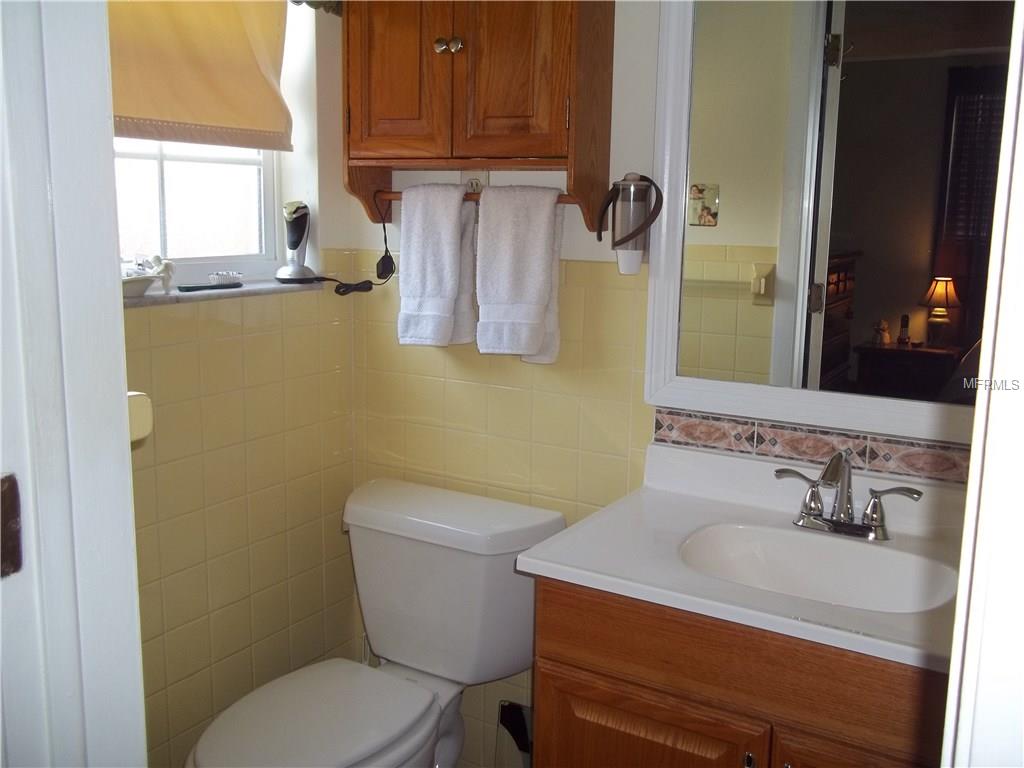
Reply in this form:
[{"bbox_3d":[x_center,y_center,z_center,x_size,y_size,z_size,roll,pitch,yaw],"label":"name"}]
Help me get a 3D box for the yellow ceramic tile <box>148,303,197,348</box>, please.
[{"bbox_3d":[-0.624,-0.116,1.740,0.010,0.080,0.108,7,12,31],"label":"yellow ceramic tile"}]

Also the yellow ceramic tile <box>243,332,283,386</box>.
[{"bbox_3d":[-0.509,-0.052,1.933,0.010,0.108,0.108,7,12,31],"label":"yellow ceramic tile"}]

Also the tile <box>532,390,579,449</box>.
[{"bbox_3d":[0.092,0.073,1.924,0.108,0.108,0.009,7,12,30],"label":"tile"}]

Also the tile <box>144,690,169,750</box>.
[{"bbox_3d":[-0.692,0.641,1.773,0.008,0.108,0.108,7,12,31],"label":"tile"}]

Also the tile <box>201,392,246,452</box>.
[{"bbox_3d":[-0.567,0.070,1.859,0.009,0.108,0.108,7,12,30],"label":"tile"}]

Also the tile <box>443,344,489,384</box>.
[{"bbox_3d":[-0.093,-0.061,2.007,0.108,0.108,0.009,7,12,30],"label":"tile"}]

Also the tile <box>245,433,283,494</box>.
[{"bbox_3d":[-0.513,0.164,1.972,0.010,0.108,0.108,7,12,31],"label":"tile"}]

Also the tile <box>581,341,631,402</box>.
[{"bbox_3d":[0.188,-0.023,1.839,0.108,0.108,0.010,7,12,31],"label":"tile"}]

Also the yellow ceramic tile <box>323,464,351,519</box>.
[{"bbox_3d":[-0.401,0.241,2.175,0.010,0.108,0.108,7,12,31],"label":"yellow ceramic tile"}]

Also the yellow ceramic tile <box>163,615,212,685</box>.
[{"bbox_3d":[-0.637,0.520,1.855,0.010,0.108,0.108,7,12,31],"label":"yellow ceramic tile"}]

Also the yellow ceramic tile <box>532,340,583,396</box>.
[{"bbox_3d":[0.094,-0.037,1.897,0.108,0.108,0.009,7,12,30],"label":"yellow ceramic tile"}]

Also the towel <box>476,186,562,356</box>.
[{"bbox_3d":[0.015,-0.213,1.860,0.169,0.344,0.064,7,12,31],"label":"towel"}]

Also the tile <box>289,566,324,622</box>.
[{"bbox_3d":[-0.463,0.470,2.122,0.009,0.108,0.108,7,12,30],"label":"tile"}]

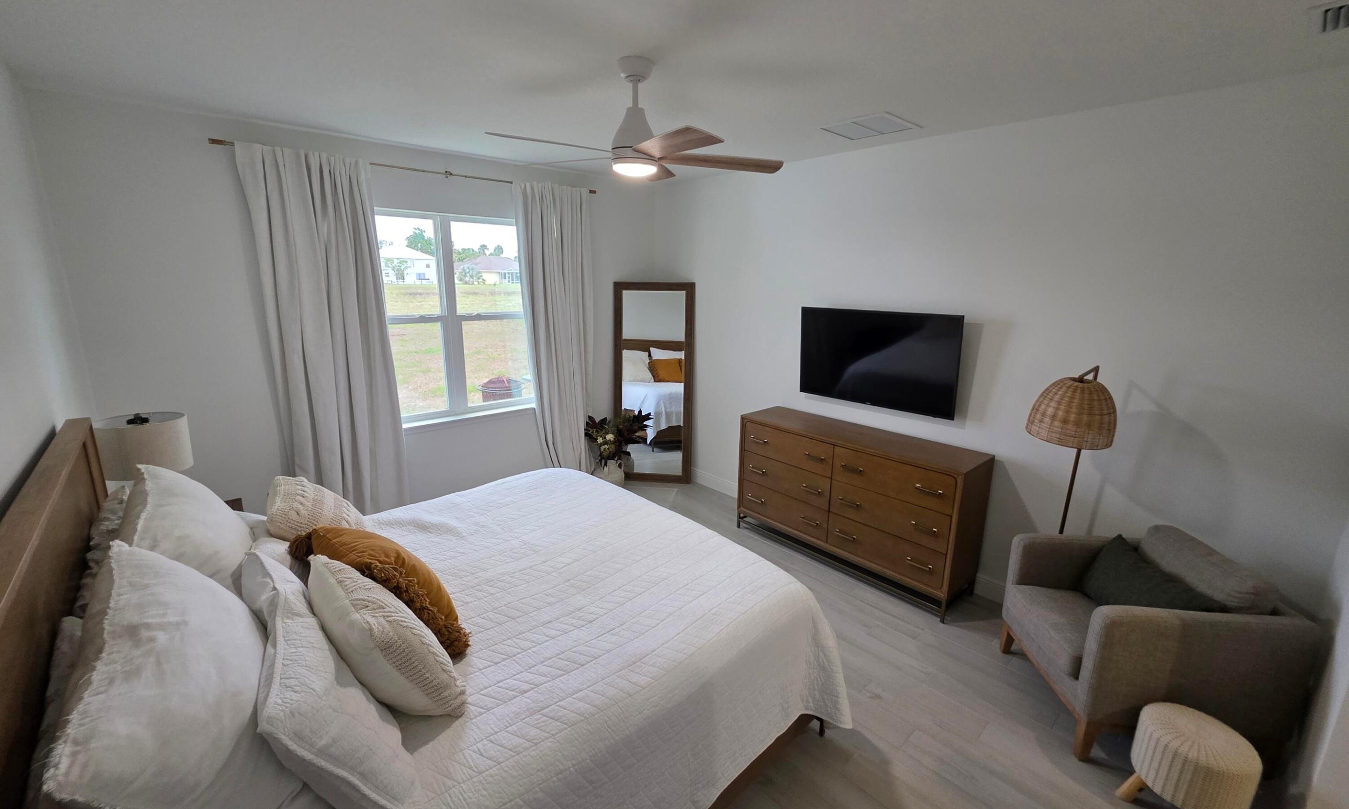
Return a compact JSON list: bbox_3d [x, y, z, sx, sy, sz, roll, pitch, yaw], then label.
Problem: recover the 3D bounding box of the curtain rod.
[{"bbox_3d":[-1.624,-1.637,3.596,2.517,0.045,0.080,-13,19,-41],"label":"curtain rod"}]

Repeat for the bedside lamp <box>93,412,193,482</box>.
[{"bbox_3d":[-2.605,0.391,2.561,0.330,0.660,0.330,-13,19,-41],"label":"bedside lamp"}]

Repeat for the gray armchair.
[{"bbox_3d":[2.157,1.045,2.384,0.770,0.869,0.690,1,14,4],"label":"gray armchair"}]

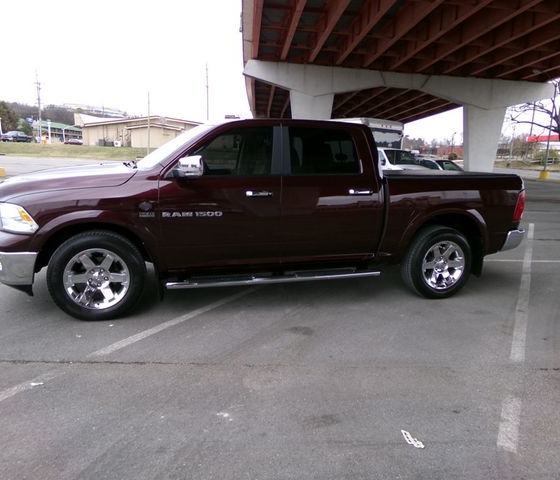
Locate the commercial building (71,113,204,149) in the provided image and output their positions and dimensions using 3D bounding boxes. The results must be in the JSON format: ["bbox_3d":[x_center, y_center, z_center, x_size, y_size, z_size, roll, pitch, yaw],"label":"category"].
[{"bbox_3d":[-19.067,-18.884,80.060,26.612,5.160,18.000,4,10,10],"label":"commercial building"}]

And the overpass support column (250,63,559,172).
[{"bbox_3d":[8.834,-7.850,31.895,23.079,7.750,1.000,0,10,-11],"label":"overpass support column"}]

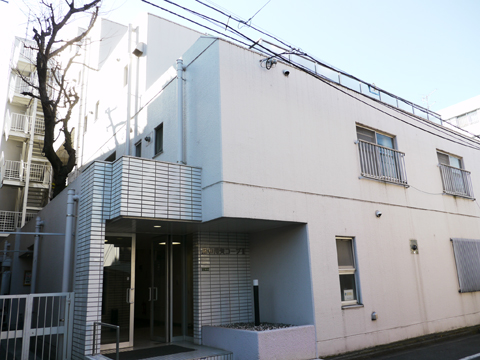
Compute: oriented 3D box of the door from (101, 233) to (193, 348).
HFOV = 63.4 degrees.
[{"bbox_3d":[-1.933,2.171,7.798,1.979,2.200,0.184,8,-18,-36],"label":"door"}]

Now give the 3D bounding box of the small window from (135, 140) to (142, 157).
[{"bbox_3d":[-2.577,-0.628,9.950,0.126,0.724,0.446,8,-18,-36],"label":"small window"}]

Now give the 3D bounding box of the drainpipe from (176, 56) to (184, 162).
[{"bbox_3d":[-1.232,-1.400,8.009,0.121,2.462,0.121,8,-18,-36],"label":"drainpipe"}]

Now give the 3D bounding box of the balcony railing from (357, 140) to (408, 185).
[{"bbox_3d":[3.540,-0.391,9.589,1.958,0.929,0.142,8,-18,-36],"label":"balcony railing"}]

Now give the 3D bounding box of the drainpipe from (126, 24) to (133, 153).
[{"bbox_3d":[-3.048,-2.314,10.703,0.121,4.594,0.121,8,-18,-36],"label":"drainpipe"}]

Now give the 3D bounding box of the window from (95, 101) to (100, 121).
[{"bbox_3d":[-4.954,-2.414,13.566,0.126,0.677,0.388,8,-18,-36],"label":"window"}]

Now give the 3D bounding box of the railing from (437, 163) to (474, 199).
[{"bbox_3d":[6.649,0.068,11.860,1.911,0.929,0.142,8,-18,-36],"label":"railing"}]

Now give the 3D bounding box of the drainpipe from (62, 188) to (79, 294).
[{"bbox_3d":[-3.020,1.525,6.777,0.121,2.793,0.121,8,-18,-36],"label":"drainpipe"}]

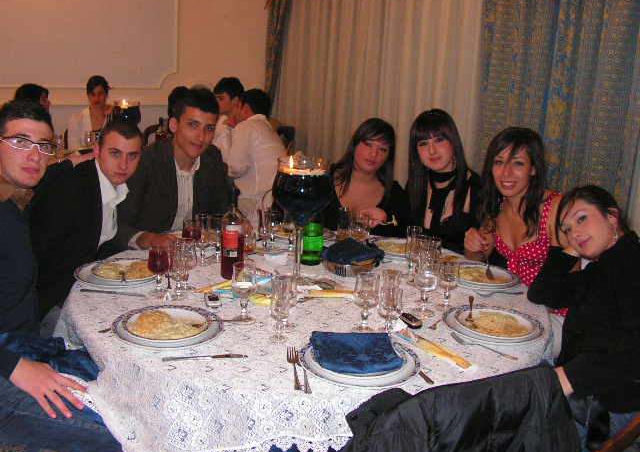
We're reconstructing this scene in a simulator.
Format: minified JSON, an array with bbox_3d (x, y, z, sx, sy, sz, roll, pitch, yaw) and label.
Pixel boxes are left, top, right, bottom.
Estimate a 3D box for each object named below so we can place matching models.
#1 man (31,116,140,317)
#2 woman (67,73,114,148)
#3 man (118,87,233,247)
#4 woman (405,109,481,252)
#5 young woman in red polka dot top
[{"bbox_3d":[-0.825,0.261,2.279,0.750,1.230,0.550,13,17,33],"label":"man"},{"bbox_3d":[-1.618,-0.467,4.911,0.500,1.240,0.700,-2,15,-19],"label":"woman"},{"bbox_3d":[-0.483,0.141,2.561,0.560,1.320,0.780,-5,16,-29],"label":"man"},{"bbox_3d":[0.431,0.180,2.726,0.480,1.290,0.680,9,16,22],"label":"woman"},{"bbox_3d":[0.642,0.263,2.467,0.780,1.240,0.500,-11,19,-44],"label":"young woman in red polka dot top"}]

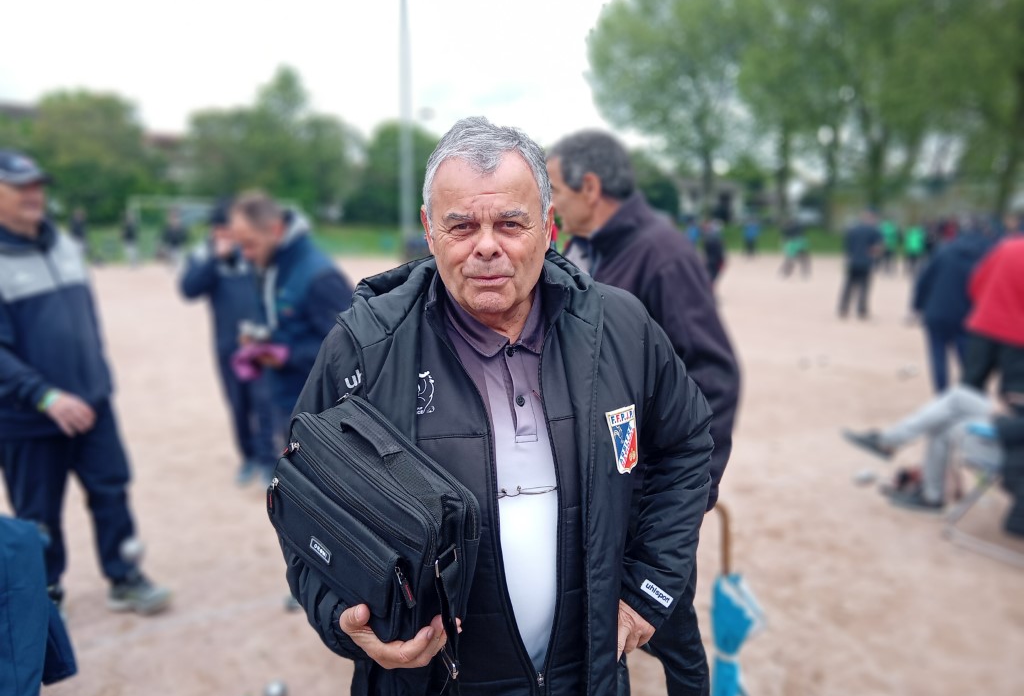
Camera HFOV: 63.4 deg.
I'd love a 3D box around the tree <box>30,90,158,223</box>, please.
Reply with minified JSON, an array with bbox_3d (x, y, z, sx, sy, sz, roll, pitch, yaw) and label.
[{"bbox_3d":[-24.684,-11.159,48.863,7.668,7.782,7.000,0,9,0],"label":"tree"}]

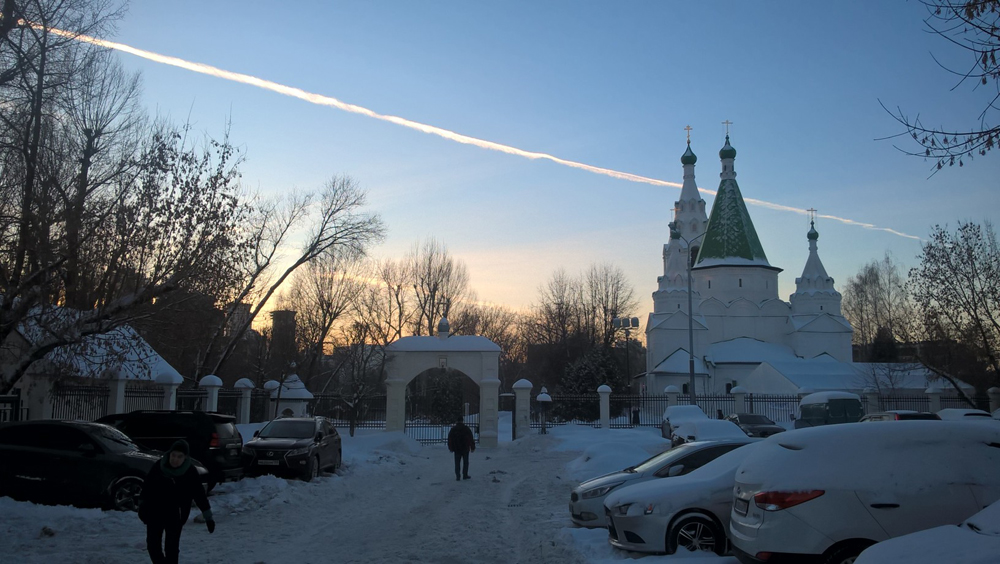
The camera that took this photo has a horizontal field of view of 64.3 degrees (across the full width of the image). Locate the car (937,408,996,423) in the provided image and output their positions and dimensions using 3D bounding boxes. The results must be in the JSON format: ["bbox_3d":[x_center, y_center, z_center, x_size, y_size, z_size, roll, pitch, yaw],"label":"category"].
[{"bbox_3d":[22.200,7.068,39.000,1.780,1.620,4.400,0,-9,0],"label":"car"}]

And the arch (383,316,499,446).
[{"bbox_3d":[-2.895,5.276,41.376,5.870,6.460,1.400,0,-9,0],"label":"arch"}]

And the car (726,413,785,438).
[{"bbox_3d":[10.340,6.243,33.092,1.740,1.450,4.500,1,-9,-3],"label":"car"}]

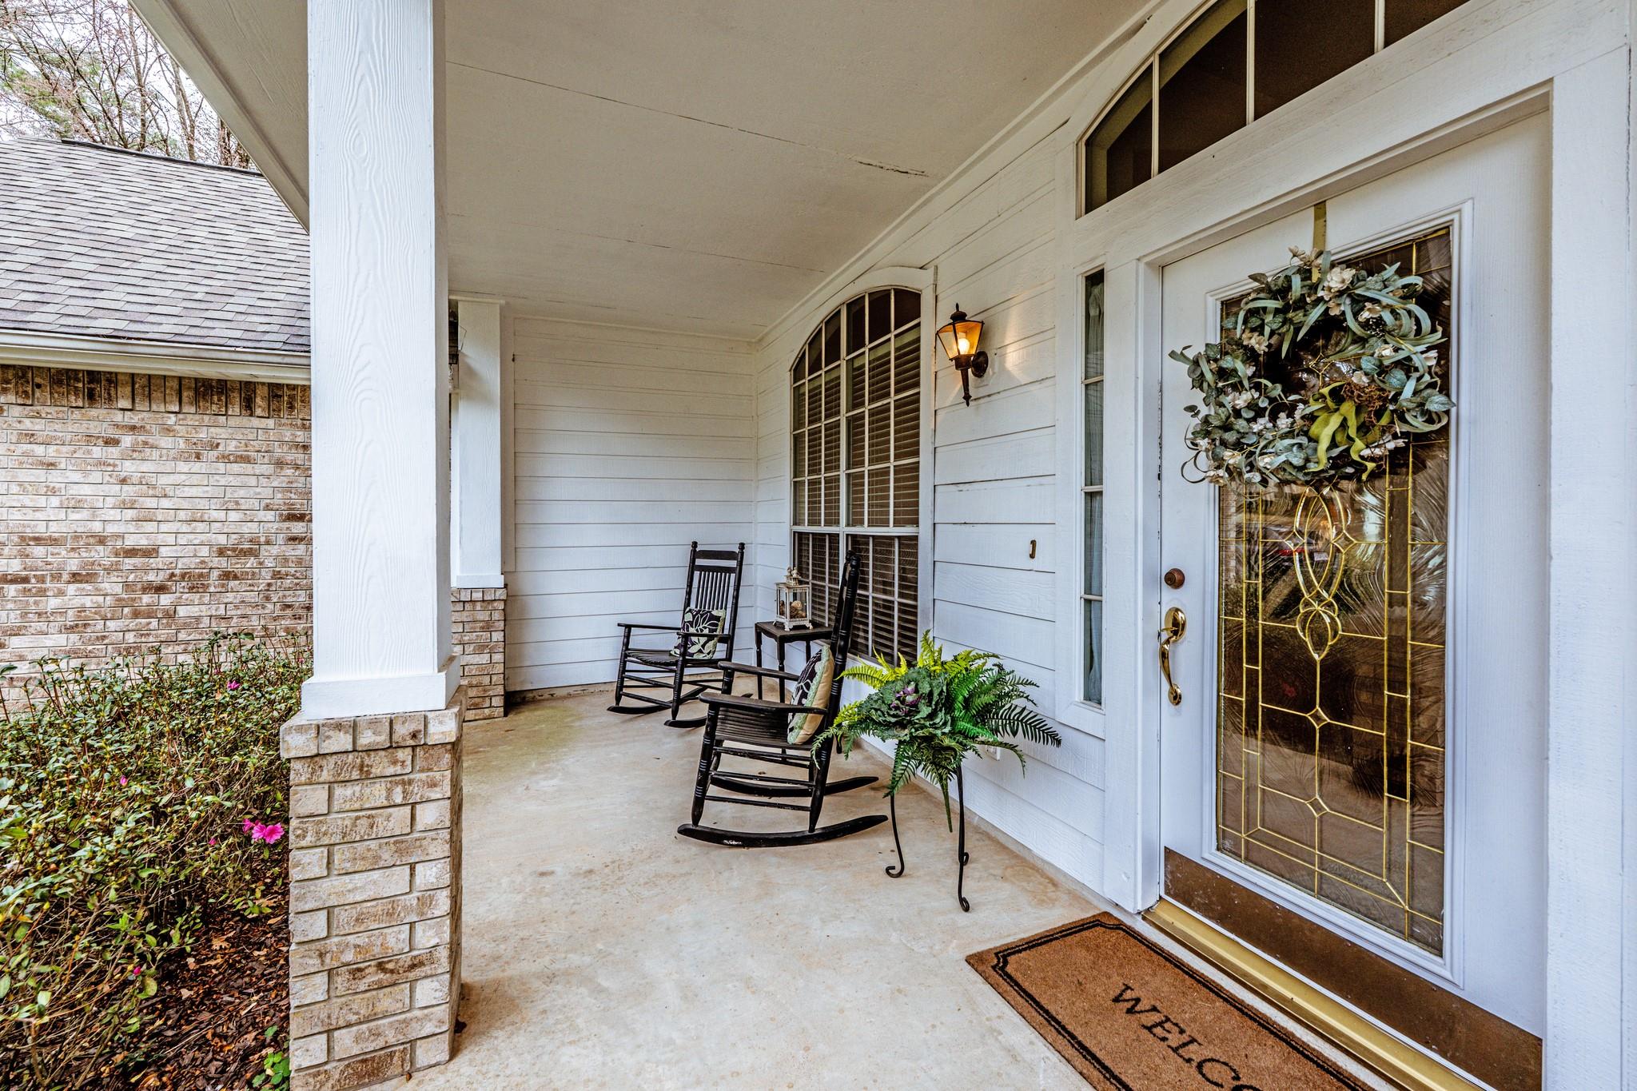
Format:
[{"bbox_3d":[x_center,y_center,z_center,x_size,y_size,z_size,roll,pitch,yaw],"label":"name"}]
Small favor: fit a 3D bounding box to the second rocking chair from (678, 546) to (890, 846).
[{"bbox_3d":[-0.137,0.601,2.740,0.830,1.140,0.600,0,2,-1],"label":"second rocking chair"}]

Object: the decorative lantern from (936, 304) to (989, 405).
[{"bbox_3d":[0.586,-0.776,2.591,0.190,0.410,0.140,-1,2,-22],"label":"decorative lantern"}]

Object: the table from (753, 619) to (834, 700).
[{"bbox_3d":[-0.111,0.811,3.738,0.420,0.655,0.500,-1,2,-22],"label":"table"}]

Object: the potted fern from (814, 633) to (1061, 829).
[{"bbox_3d":[0.417,0.634,2.220,0.640,0.580,0.720,-1,2,-22],"label":"potted fern"}]

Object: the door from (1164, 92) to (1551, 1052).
[{"bbox_3d":[1.292,0.149,1.674,0.050,2.030,0.870,-1,2,-23],"label":"door"}]

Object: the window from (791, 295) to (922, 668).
[{"bbox_3d":[0.148,-0.472,3.991,0.080,2.060,1.870,-1,2,-22],"label":"window"}]

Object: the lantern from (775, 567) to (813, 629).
[{"bbox_3d":[-0.144,0.303,3.680,0.180,0.350,0.180,-1,2,-22],"label":"lantern"}]

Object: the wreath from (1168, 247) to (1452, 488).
[{"bbox_3d":[1.216,-0.438,1.603,0.150,0.570,0.600,-1,2,-23],"label":"wreath"}]

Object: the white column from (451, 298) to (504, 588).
[{"bbox_3d":[-2.275,-0.684,4.278,0.270,1.910,0.270,-1,2,-22],"label":"white column"}]

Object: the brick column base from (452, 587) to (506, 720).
[{"bbox_3d":[-2.275,0.702,4.278,0.320,0.850,0.320,-1,2,-22],"label":"brick column base"}]

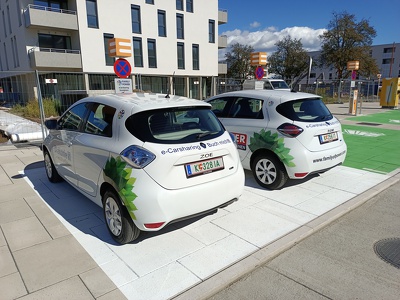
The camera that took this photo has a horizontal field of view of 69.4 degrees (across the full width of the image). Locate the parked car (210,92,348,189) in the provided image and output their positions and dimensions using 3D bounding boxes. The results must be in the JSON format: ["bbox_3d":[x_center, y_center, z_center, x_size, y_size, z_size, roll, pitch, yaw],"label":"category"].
[{"bbox_3d":[0.860,-0.489,6.074,1.770,1.560,4.070,-10,16,-37],"label":"parked car"}]

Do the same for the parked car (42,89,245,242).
[{"bbox_3d":[-1.171,-0.115,4.516,1.770,1.560,4.070,-11,16,-38],"label":"parked car"}]

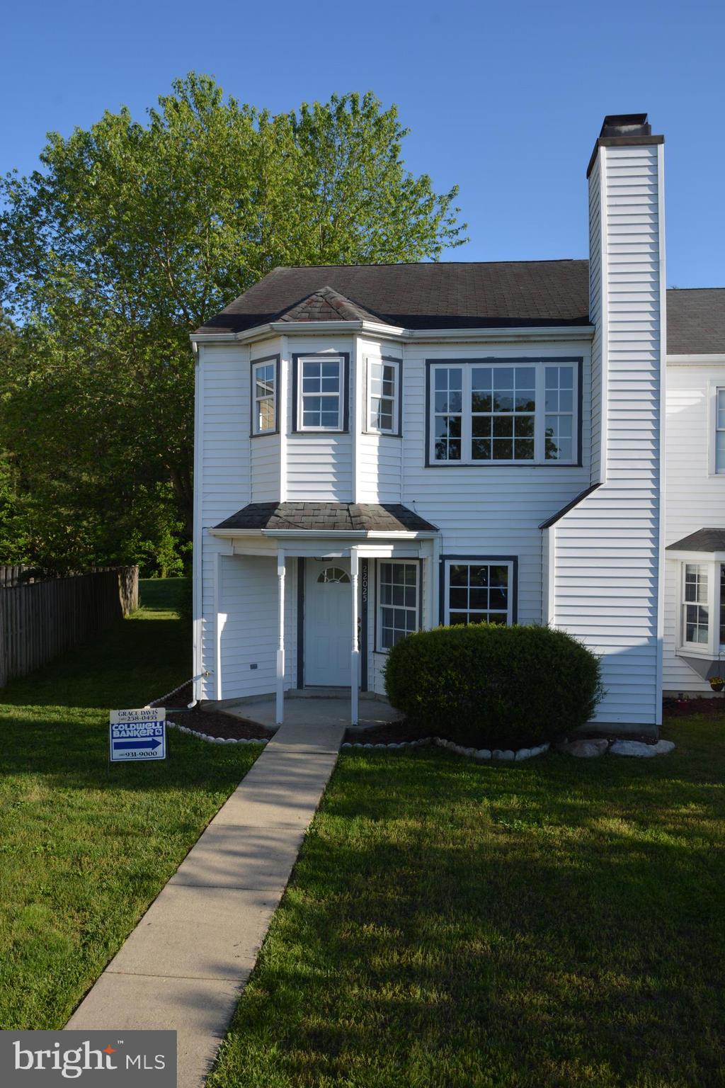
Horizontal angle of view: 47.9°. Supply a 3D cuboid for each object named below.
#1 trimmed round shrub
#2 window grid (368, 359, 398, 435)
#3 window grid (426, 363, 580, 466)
[{"bbox_3d":[1.665,1.781,10.488,2.745,1.469,1.750,0,0,6],"label":"trimmed round shrub"},{"bbox_3d":[0.297,-2.063,11.498,0.552,0.992,0.090,0,1,-39],"label":"window grid"},{"bbox_3d":[2.000,-1.864,11.583,2.135,1.500,0.100,0,0,6],"label":"window grid"}]

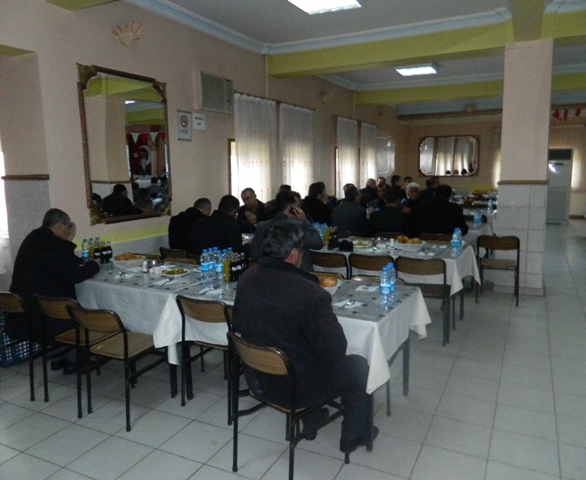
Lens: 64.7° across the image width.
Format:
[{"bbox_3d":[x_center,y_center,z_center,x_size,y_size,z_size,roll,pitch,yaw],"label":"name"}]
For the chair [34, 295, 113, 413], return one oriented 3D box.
[{"bbox_3d":[-1.454,0.726,3.254,0.430,0.770,0.510,3,10,32],"label":"chair"}]

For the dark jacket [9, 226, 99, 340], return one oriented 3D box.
[{"bbox_3d":[-1.777,0.278,3.486,0.540,0.780,0.550,4,10,33],"label":"dark jacket"}]

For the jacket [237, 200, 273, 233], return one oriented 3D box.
[{"bbox_3d":[-0.476,-0.175,6.027,0.500,0.660,0.400,2,9,27],"label":"jacket"}]

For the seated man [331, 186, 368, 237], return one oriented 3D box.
[{"bbox_3d":[0.804,-0.051,6.099,0.540,1.330,0.740,3,10,30],"label":"seated man"}]

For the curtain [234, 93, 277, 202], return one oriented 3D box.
[{"bbox_3d":[-0.471,-1.128,6.555,0.110,1.770,1.100,3,9,27],"label":"curtain"}]

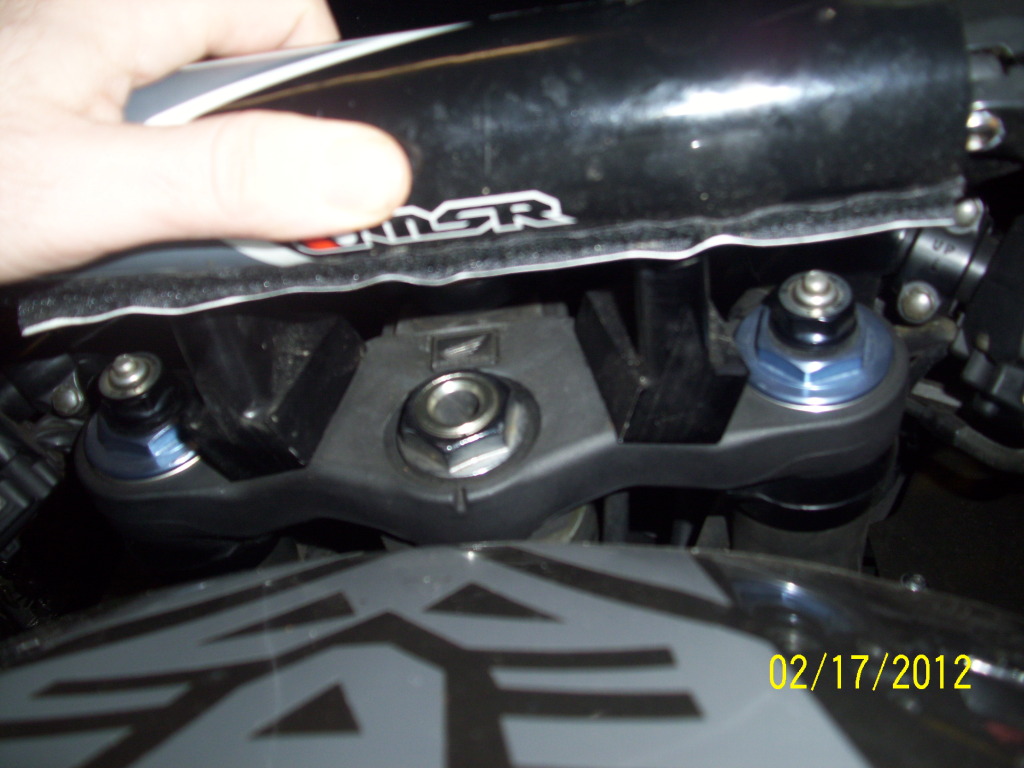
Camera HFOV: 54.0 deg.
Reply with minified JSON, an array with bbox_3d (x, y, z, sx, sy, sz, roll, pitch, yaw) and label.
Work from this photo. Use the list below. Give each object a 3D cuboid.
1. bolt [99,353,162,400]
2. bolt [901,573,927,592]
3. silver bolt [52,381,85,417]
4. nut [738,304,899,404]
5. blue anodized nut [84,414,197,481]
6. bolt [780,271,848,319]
[{"bbox_3d":[-0.118,-0.004,0.308,0.020,0.010,0.020,-6,47,6],"label":"bolt"},{"bbox_3d":[0.118,0.059,0.295,0.007,0.006,0.007,0,23,0],"label":"bolt"},{"bbox_3d":[-0.147,0.005,0.333,0.011,0.011,0.006,3,-21,-8],"label":"silver bolt"},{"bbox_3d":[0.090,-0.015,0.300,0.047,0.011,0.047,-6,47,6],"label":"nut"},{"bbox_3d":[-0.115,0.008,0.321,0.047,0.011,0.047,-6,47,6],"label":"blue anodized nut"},{"bbox_3d":[0.087,-0.027,0.287,0.020,0.010,0.020,-6,47,6],"label":"bolt"}]

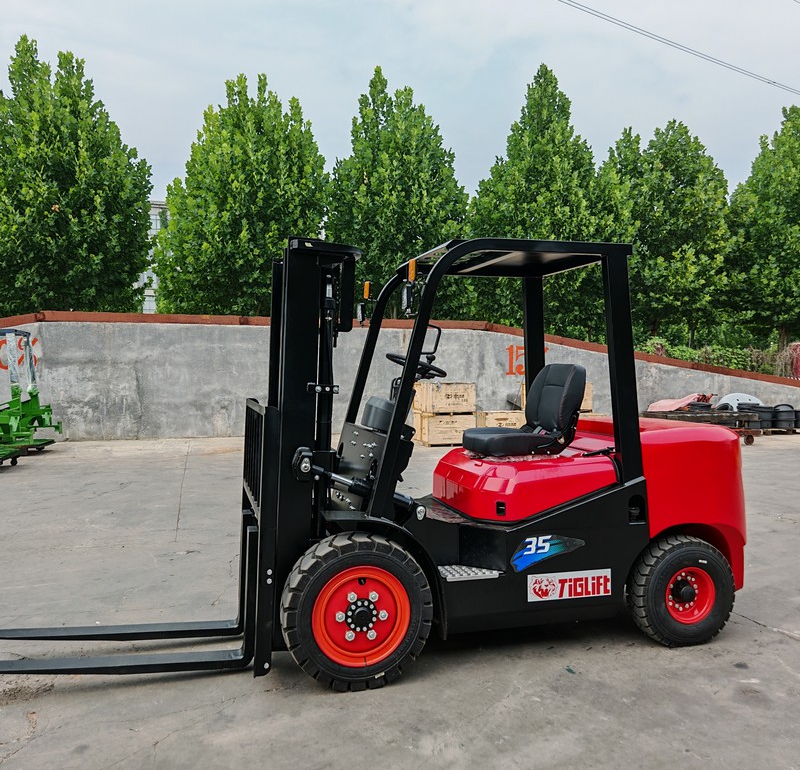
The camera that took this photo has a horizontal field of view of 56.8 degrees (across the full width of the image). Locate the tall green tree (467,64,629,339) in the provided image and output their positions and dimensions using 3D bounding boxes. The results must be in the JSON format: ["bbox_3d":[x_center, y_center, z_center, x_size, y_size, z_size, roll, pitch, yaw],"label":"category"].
[{"bbox_3d":[5.250,-5.159,26.500,5.500,12.720,5.300,0,0,-13],"label":"tall green tree"}]

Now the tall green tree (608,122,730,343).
[{"bbox_3d":[10.309,-4.483,28.500,4.800,11.340,4.800,0,0,-13],"label":"tall green tree"}]

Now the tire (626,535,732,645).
[{"bbox_3d":[1.480,1.089,3.909,0.578,0.578,0.175,0,0,-15],"label":"tire"}]

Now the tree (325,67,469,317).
[{"bbox_3d":[-0.186,-4.759,25.000,4.900,11.950,4.900,0,0,-13],"label":"tree"}]

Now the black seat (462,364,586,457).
[{"bbox_3d":[0.701,0.124,4.149,0.560,0.490,0.490,0,0,-15],"label":"black seat"}]

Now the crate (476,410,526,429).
[{"bbox_3d":[2.370,0.944,17.050,1.050,0.660,0.720,0,0,-12],"label":"crate"}]

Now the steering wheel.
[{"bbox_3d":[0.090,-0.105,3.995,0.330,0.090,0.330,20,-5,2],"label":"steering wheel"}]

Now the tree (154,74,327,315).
[{"bbox_3d":[-5.069,-4.336,23.500,5.300,11.130,5.200,0,0,-13],"label":"tree"}]

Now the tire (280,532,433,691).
[{"bbox_3d":[-0.198,1.029,3.395,0.695,0.695,0.220,0,0,-15],"label":"tire"}]

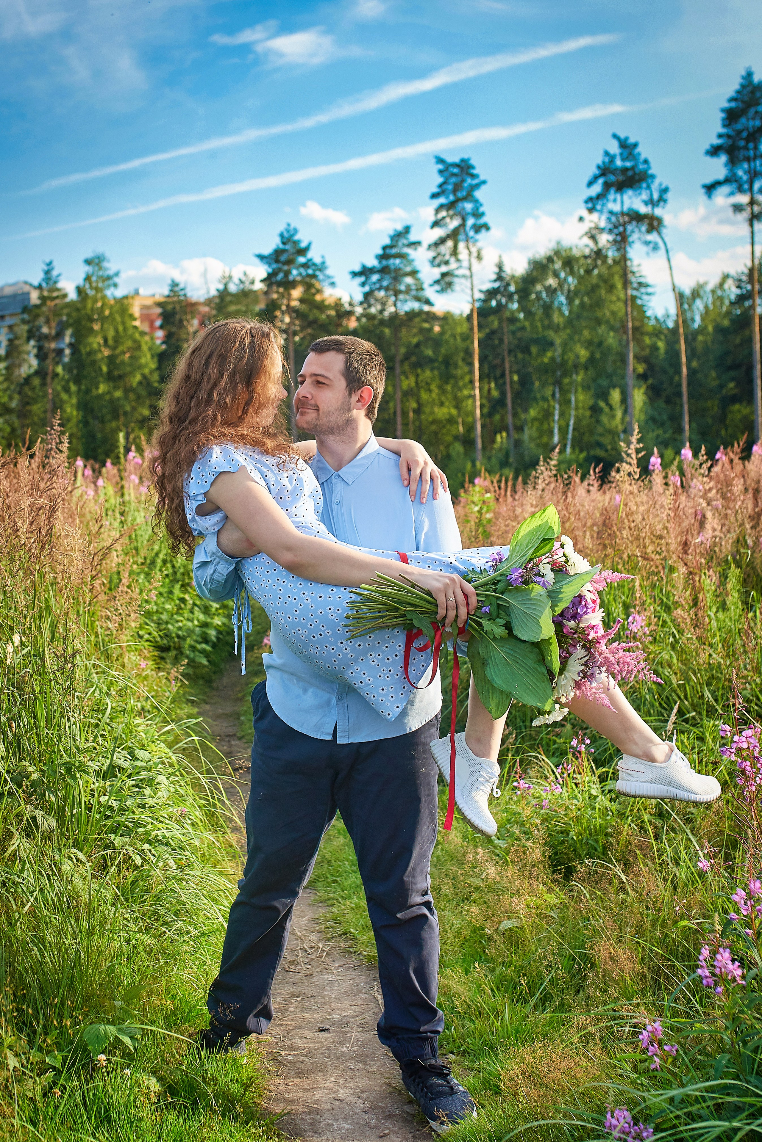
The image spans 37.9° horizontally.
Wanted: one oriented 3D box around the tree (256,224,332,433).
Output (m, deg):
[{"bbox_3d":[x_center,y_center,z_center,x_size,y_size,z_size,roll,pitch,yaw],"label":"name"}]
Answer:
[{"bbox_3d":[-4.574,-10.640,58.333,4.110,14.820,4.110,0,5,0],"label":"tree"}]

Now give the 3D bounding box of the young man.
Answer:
[{"bbox_3d":[-0.101,0.351,2.516,0.720,1.760,0.520,1,5,21],"label":"young man"}]

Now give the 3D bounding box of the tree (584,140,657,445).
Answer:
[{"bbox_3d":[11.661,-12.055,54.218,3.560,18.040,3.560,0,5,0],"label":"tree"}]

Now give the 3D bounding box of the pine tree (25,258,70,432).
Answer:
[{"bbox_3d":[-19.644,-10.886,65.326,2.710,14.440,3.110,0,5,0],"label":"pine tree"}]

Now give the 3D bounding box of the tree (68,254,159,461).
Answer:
[{"bbox_3d":[-14.275,-10.032,59.379,5.020,13.600,5.020,0,5,0],"label":"tree"}]

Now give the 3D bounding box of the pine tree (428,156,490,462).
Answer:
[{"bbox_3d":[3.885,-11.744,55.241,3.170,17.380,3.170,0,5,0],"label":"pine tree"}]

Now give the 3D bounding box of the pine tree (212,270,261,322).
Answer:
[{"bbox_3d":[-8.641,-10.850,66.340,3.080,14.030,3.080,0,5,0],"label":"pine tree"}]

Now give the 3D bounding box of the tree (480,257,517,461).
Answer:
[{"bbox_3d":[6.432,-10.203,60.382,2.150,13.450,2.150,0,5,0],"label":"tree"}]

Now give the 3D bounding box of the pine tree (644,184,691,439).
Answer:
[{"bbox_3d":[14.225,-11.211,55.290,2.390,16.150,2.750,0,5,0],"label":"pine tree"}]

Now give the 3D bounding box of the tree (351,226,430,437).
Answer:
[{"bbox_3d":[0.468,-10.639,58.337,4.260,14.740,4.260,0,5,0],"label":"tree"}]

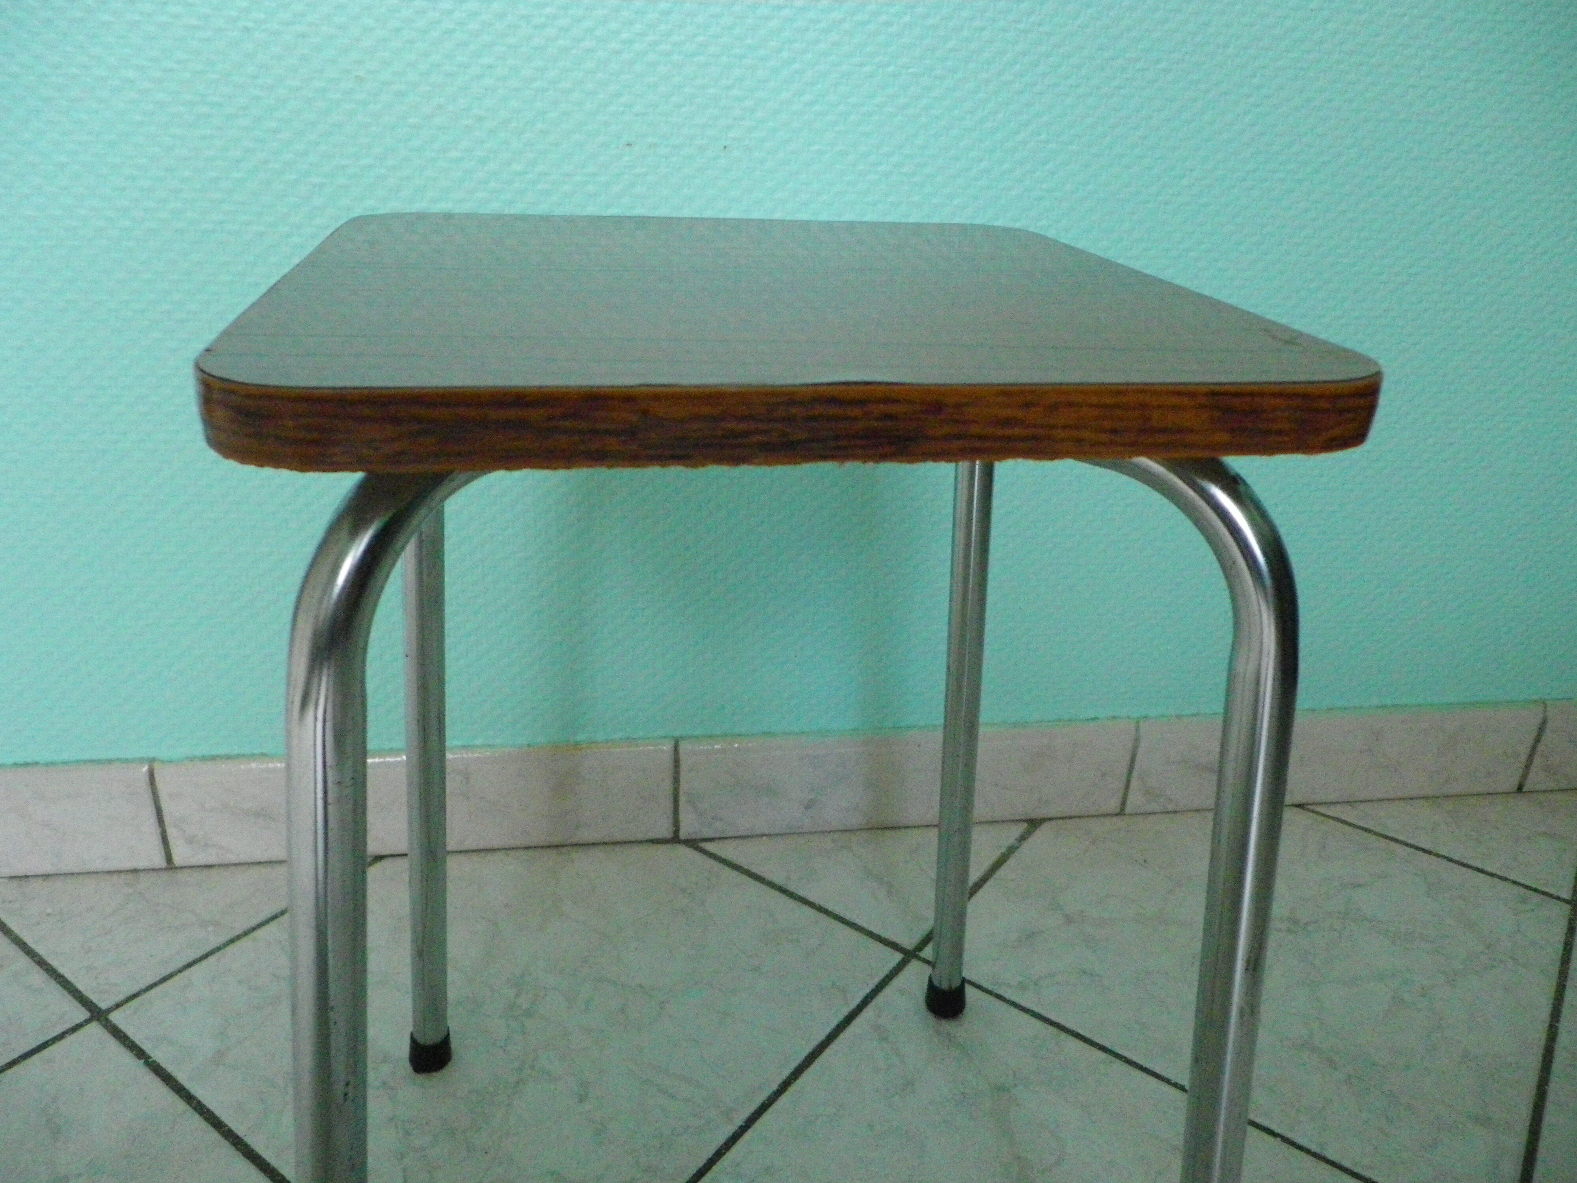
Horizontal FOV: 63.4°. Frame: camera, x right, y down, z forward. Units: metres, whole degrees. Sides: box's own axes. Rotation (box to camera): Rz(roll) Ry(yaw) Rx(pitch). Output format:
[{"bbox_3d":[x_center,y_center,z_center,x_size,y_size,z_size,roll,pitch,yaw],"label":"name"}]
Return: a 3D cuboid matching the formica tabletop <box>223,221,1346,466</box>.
[{"bbox_3d":[-0.011,-0.098,0.441,0.305,0.021,0.288,-2,24,-10],"label":"formica tabletop"}]

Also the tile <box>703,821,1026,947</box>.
[{"bbox_3d":[0.067,0.202,0.861,0.240,0.009,0.125,-2,24,-10],"label":"tile"}]

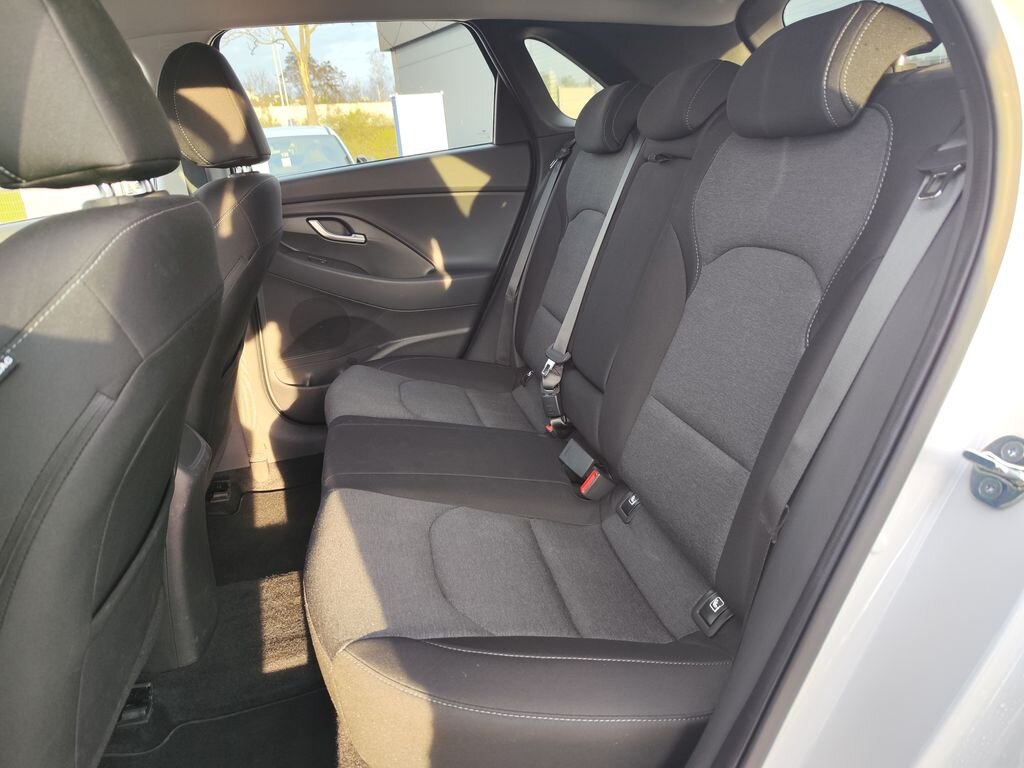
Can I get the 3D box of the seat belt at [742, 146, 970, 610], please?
[{"bbox_3d":[0.311,0.022,0.648,0.070,0.490,0.065,13,15,-16],"label":"seat belt"}]

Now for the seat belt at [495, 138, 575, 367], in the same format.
[{"bbox_3d":[0.063,-0.329,1.795,0.070,0.580,0.075,12,15,-16],"label":"seat belt"}]

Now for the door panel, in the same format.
[{"bbox_3d":[-0.303,-0.251,1.809,0.790,0.710,0.140,-7,19,-10],"label":"door panel"}]

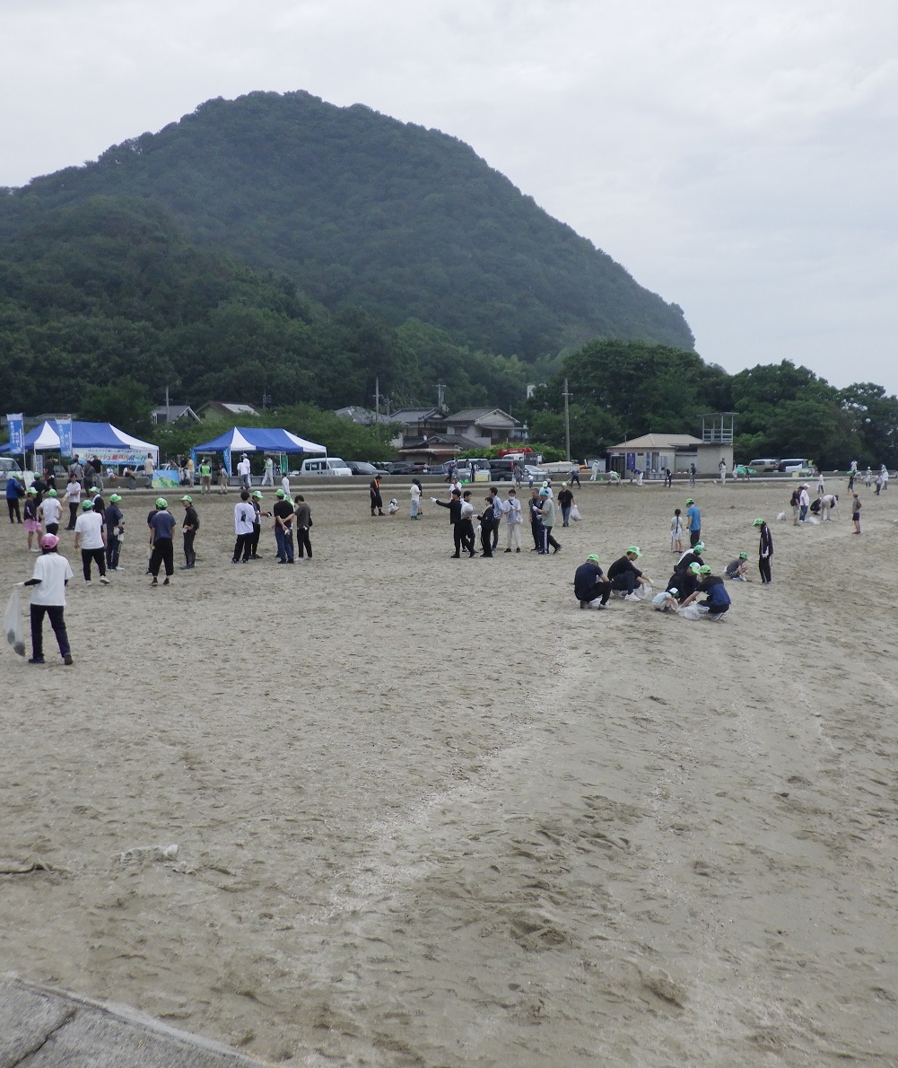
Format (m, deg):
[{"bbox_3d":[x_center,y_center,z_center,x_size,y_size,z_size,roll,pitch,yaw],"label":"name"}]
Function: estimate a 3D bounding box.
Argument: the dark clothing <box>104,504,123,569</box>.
[{"bbox_3d":[-7.438,0.049,25.500,0.300,1.420,0.430,-3,4,-40],"label":"dark clothing"}]

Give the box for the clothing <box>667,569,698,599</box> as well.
[{"bbox_3d":[4.585,0.989,22.500,0.550,0.560,0.500,2,4,30],"label":"clothing"}]

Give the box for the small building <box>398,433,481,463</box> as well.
[{"bbox_3d":[-0.647,-6.864,103.000,6.300,4.300,6.300,1,4,23],"label":"small building"}]

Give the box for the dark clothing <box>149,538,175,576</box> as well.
[{"bbox_3d":[-5.674,0.462,22.769,0.450,0.790,0.320,0,3,-7],"label":"dark clothing"}]

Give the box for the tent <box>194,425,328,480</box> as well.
[{"bbox_3d":[-9.680,-3.917,59.572,3.000,3.150,6.000,3,5,44],"label":"tent"}]

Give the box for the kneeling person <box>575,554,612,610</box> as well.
[{"bbox_3d":[2.664,0.874,21.300,0.660,0.970,0.540,-2,4,-30],"label":"kneeling person"}]

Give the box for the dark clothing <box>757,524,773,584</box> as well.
[{"bbox_3d":[7.529,0.490,27.400,0.270,1.430,0.380,-2,4,-22],"label":"dark clothing"}]

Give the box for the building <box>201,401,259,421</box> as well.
[{"bbox_3d":[-21.580,-9.519,112.000,5.600,6.300,6.000,2,4,35],"label":"building"}]

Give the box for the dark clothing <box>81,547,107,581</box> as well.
[{"bbox_3d":[-7.128,0.580,23.100,0.480,0.680,0.360,0,4,6],"label":"dark clothing"}]

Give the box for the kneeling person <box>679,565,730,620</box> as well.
[{"bbox_3d":[4.561,1.034,20.399,0.850,0.960,0.580,1,4,22],"label":"kneeling person"}]

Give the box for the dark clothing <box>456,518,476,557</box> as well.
[{"bbox_3d":[0.431,0.070,28.800,0.450,0.950,0.360,-1,4,-15],"label":"dark clothing"}]

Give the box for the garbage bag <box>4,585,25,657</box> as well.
[{"bbox_3d":[-5.337,1.066,14.150,0.260,0.880,0.260,-2,4,-21],"label":"garbage bag"}]

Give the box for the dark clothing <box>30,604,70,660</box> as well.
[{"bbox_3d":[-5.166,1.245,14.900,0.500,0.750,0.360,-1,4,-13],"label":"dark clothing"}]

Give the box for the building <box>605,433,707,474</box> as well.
[{"bbox_3d":[16.450,-6.082,90.799,6.500,3.700,5.000,-3,5,-42],"label":"building"}]

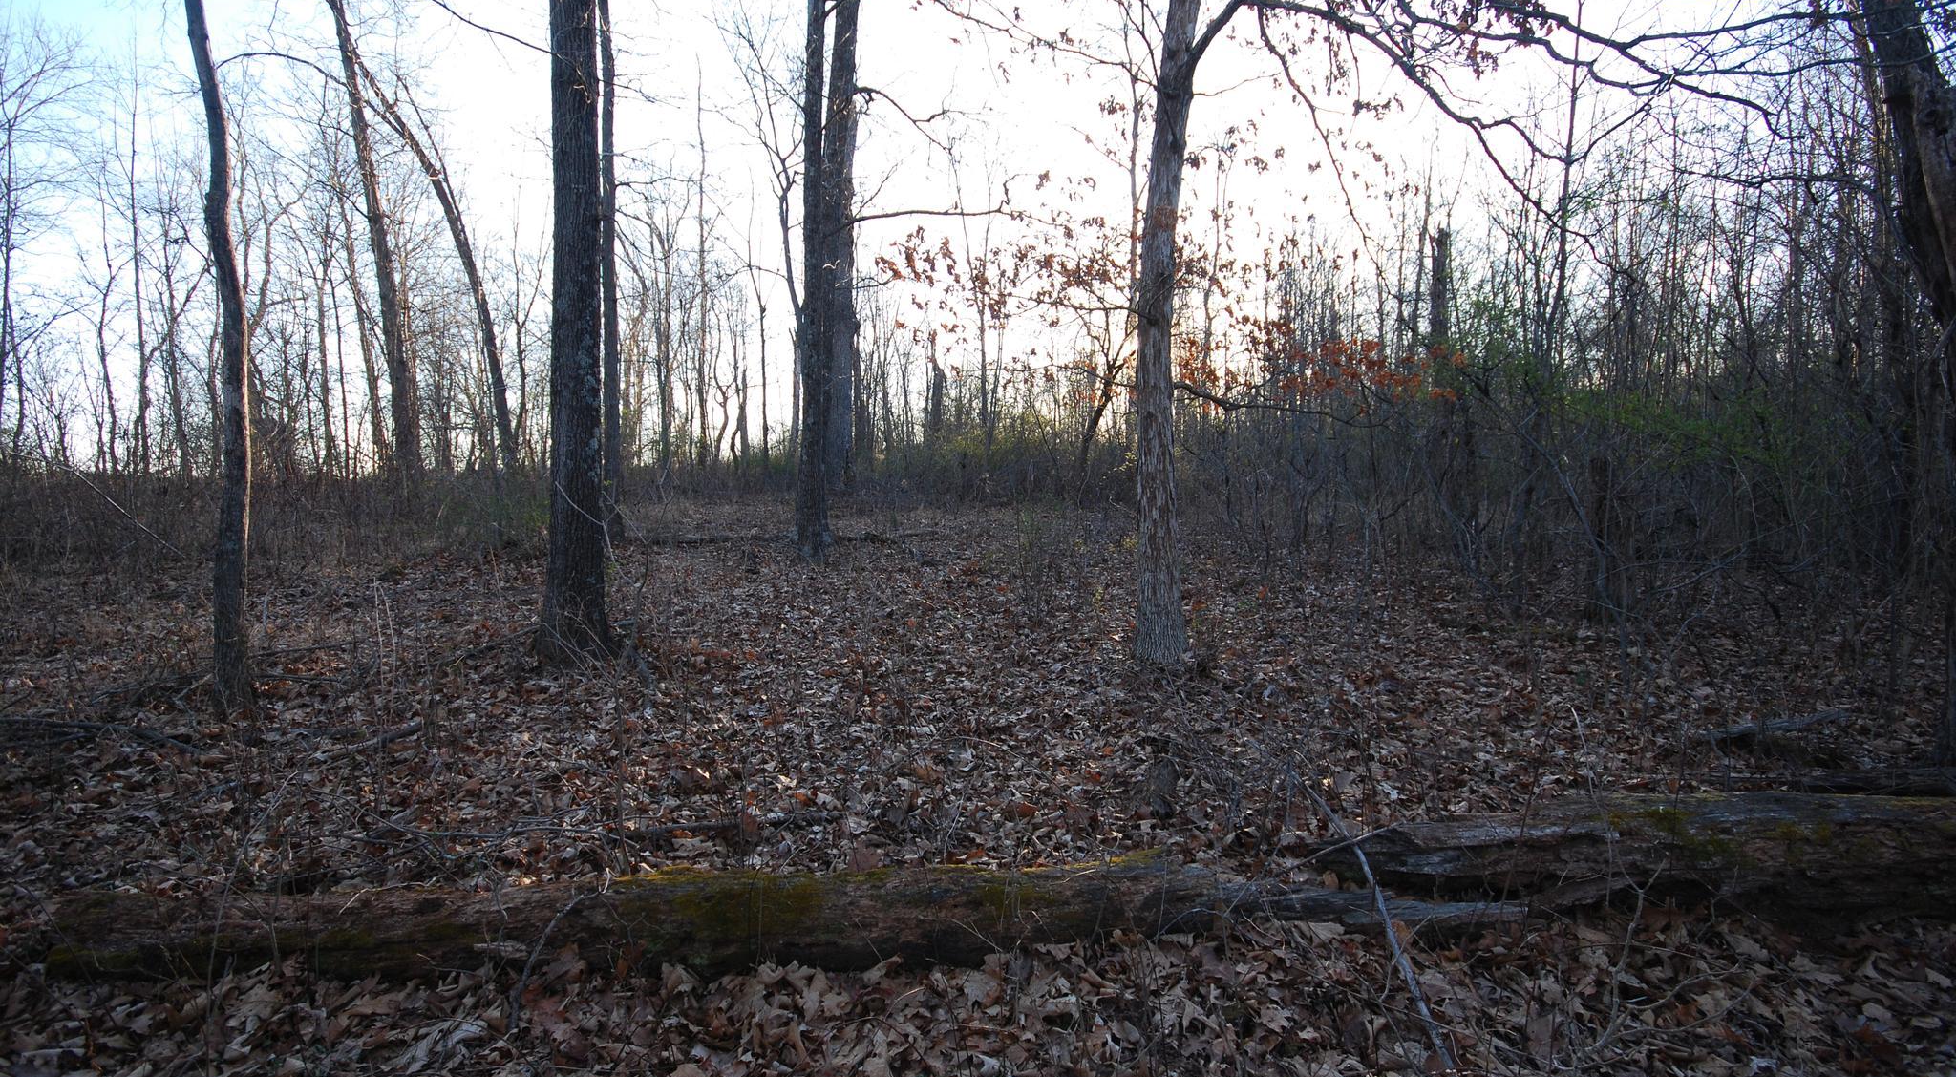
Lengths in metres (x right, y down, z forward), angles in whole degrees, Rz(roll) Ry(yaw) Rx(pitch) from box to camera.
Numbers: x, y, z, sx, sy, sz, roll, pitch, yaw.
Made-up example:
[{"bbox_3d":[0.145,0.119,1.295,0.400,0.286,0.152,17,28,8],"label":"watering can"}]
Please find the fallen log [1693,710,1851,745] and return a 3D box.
[{"bbox_3d":[4.660,1.100,4.780,1.100,0.150,0.140,-1,4,-10],"label":"fallen log"}]

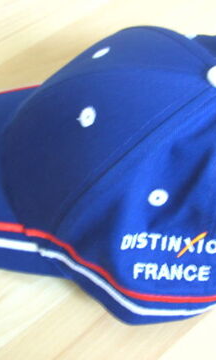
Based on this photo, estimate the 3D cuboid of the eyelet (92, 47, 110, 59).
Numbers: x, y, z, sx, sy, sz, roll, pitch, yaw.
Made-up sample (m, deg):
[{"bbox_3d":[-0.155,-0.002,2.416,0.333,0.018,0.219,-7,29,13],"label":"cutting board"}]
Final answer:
[{"bbox_3d":[-0.004,-0.082,0.331,0.011,0.002,0.011,-42,25,-28],"label":"eyelet"}]

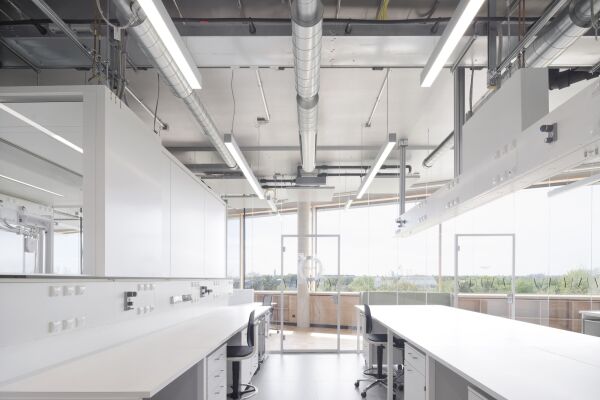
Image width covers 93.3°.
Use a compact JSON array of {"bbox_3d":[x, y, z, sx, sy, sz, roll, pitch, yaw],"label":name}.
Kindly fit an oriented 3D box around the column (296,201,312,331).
[{"bbox_3d":[0.105,1.740,7.800,0.370,3.500,0.370,0,0,0],"label":"column"}]

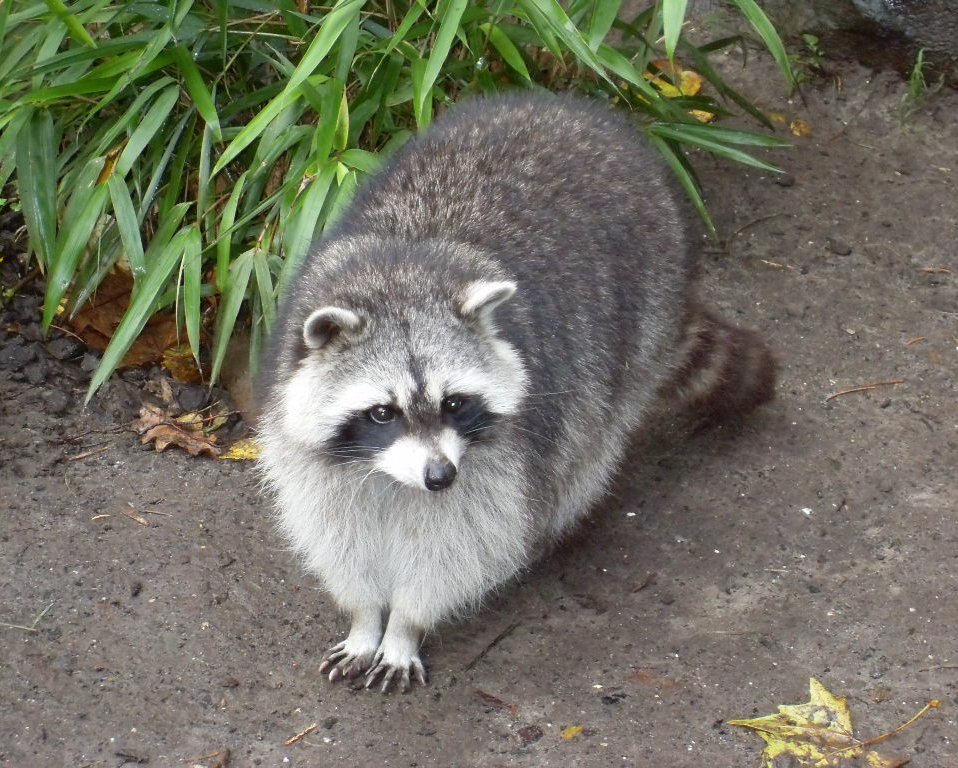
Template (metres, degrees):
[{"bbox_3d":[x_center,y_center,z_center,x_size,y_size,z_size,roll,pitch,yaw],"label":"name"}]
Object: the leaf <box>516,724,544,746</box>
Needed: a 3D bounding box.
[{"bbox_3d":[0.036,0.249,2.323,0.019,0.009,0.015,0,37,0],"label":"leaf"}]

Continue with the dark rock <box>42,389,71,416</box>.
[{"bbox_3d":[-0.338,0.015,2.629,0.024,0.015,0.018,0,37,0],"label":"dark rock"}]

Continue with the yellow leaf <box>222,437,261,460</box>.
[{"bbox_3d":[-0.181,0.050,2.533,0.040,0.008,0.030,0,40,0],"label":"yellow leaf"}]

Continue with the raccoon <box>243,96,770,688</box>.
[{"bbox_3d":[-0.005,-0.038,2.460,0.270,0.300,0.520,17,40,21],"label":"raccoon"}]

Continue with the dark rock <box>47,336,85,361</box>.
[{"bbox_3d":[-0.329,-0.028,2.619,0.030,0.016,0.024,0,40,0],"label":"dark rock"}]

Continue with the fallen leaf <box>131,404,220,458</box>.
[{"bbox_3d":[-0.240,0.038,2.598,0.069,0.017,0.050,0,37,0],"label":"fallen leaf"}]

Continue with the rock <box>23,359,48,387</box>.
[{"bbox_3d":[-0.358,-0.009,2.661,0.021,0.014,0.017,0,37,0],"label":"rock"}]

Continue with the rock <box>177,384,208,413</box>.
[{"bbox_3d":[-0.224,0.011,2.571,0.024,0.019,0.023,0,40,0],"label":"rock"}]

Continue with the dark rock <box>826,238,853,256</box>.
[{"bbox_3d":[0.299,-0.113,2.725,0.023,0.012,0.018,0,40,0],"label":"dark rock"}]

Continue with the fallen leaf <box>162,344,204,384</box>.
[{"bbox_3d":[-0.234,-0.017,2.600,0.034,0.015,0.040,0,40,0],"label":"fallen leaf"}]

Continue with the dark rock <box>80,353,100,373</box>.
[{"bbox_3d":[-0.317,-0.018,2.675,0.016,0.011,0.013,0,37,0],"label":"dark rock"}]

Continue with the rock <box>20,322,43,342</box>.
[{"bbox_3d":[-0.369,-0.043,2.707,0.019,0.012,0.014,0,37,0],"label":"rock"}]

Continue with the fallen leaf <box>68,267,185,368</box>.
[{"bbox_3d":[-0.290,-0.055,2.706,0.092,0.030,0.090,0,37,0],"label":"fallen leaf"}]

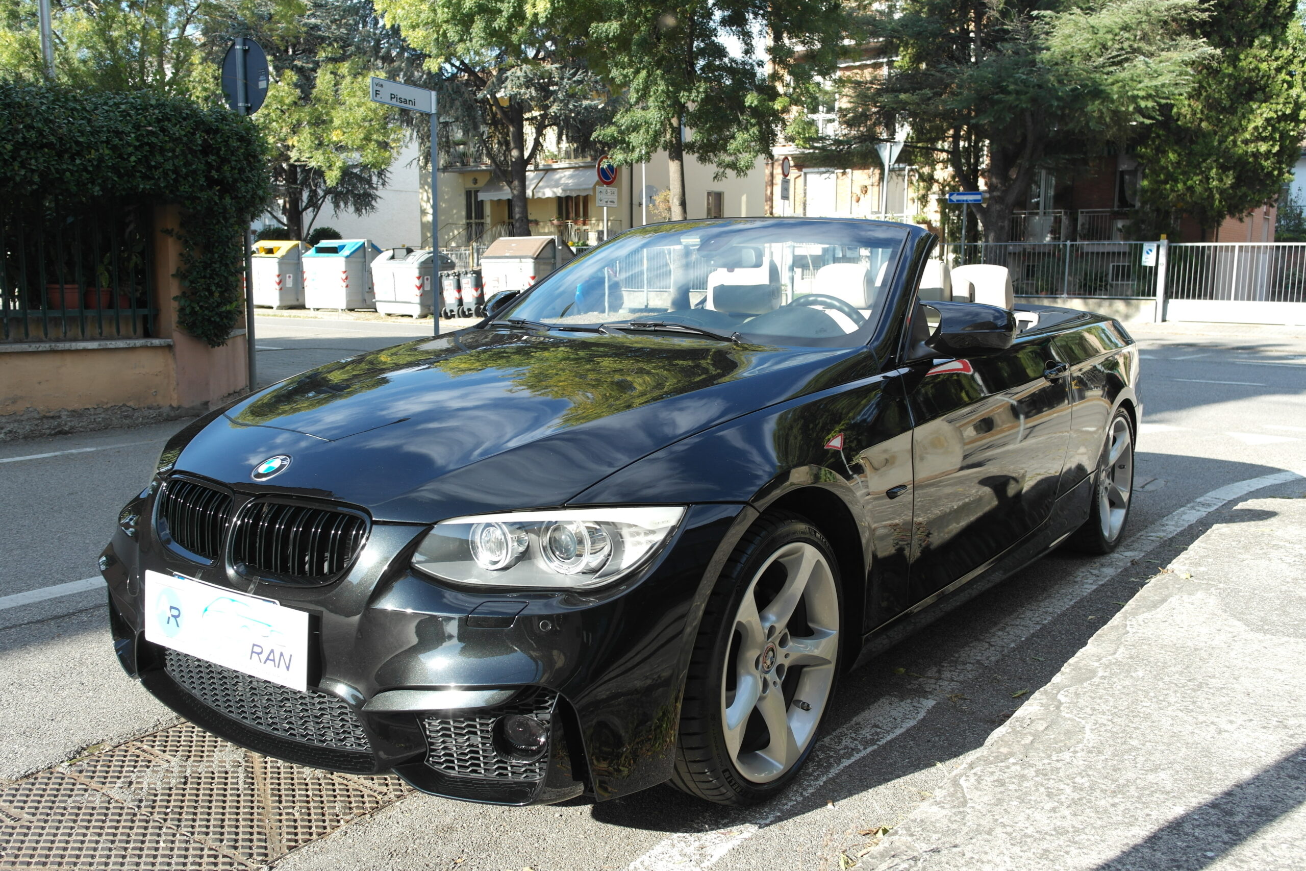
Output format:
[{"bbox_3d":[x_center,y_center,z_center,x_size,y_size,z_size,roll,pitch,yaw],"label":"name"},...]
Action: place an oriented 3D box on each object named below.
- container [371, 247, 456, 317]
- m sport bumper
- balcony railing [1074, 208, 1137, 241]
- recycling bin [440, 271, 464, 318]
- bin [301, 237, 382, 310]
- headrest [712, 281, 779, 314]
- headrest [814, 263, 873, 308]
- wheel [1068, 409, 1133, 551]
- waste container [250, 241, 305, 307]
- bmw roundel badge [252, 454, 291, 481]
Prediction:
[{"bbox_3d":[-5.510,-3.532,25.136,1.342,1.539,1.392,5,9,23],"label":"container"},{"bbox_3d":[-0.691,0.351,2.455,1.780,0.550,0.630,6,10,36],"label":"m sport bumper"},{"bbox_3d":[13.100,-5.965,31.303,1.550,1.000,0.800,7,10,36],"label":"balcony railing"},{"bbox_3d":[-4.328,-3.142,24.359,0.568,1.030,0.690,5,9,26],"label":"recycling bin"},{"bbox_3d":[-8.036,-4.159,28.207,1.373,1.809,1.412,4,9,23],"label":"bin"},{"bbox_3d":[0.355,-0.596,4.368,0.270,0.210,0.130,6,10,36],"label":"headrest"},{"bbox_3d":[0.873,-0.676,4.957,0.240,0.205,0.125,7,10,36],"label":"headrest"},{"bbox_3d":[1.827,0.174,4.591,0.250,0.637,0.637,7,10,36],"label":"wheel"},{"bbox_3d":[-9.503,-4.122,28.032,1.430,1.680,1.430,5,9,32],"label":"waste container"},{"bbox_3d":[-0.773,0.066,2.205,0.082,0.010,0.082,7,42,36],"label":"bmw roundel badge"}]

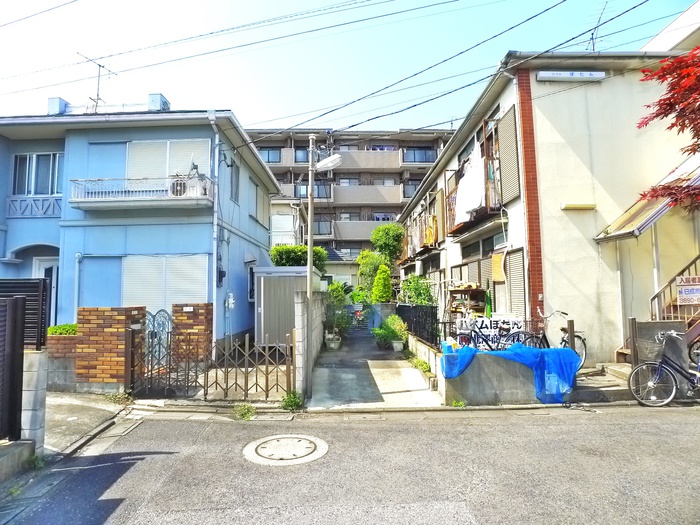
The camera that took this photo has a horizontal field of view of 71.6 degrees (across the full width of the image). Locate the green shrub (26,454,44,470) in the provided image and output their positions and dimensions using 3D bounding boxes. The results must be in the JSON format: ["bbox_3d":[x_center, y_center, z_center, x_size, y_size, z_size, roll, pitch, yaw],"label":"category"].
[{"bbox_3d":[-3.013,1.916,4.650,0.150,0.130,0.140,-1,-4,0],"label":"green shrub"}]

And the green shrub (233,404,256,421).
[{"bbox_3d":[-1.413,1.996,6.500,0.310,0.200,0.270,-1,-4,0],"label":"green shrub"}]

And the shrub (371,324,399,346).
[{"bbox_3d":[0.834,1.691,11.400,0.550,0.520,0.520,-1,-4,0],"label":"shrub"}]

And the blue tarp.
[{"bbox_3d":[2.322,1.601,7.000,1.880,0.820,0.400,-1,-4,0],"label":"blue tarp"}]

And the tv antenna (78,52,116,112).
[{"bbox_3d":[-7.386,-5.160,14.207,0.450,1.500,1.450,-2,-5,18],"label":"tv antenna"}]

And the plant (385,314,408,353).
[{"bbox_3d":[1.064,1.624,11.100,0.500,0.820,0.480,-1,-4,0],"label":"plant"}]

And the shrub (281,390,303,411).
[{"bbox_3d":[-0.838,1.976,6.950,0.290,0.260,0.260,-1,-4,0],"label":"shrub"}]

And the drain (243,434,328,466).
[{"bbox_3d":[-0.661,1.930,5.000,0.880,0.040,0.880,-1,-4,0],"label":"drain"}]

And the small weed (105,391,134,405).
[{"bbox_3d":[-3.657,2.150,7.700,0.420,0.160,0.270,-1,-4,0],"label":"small weed"}]

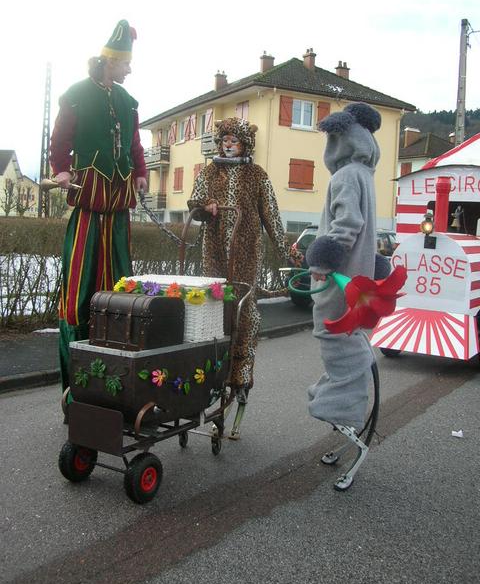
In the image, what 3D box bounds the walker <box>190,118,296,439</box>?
[{"bbox_3d":[-0.017,-0.066,4.462,0.680,2.180,0.520,3,5,9],"label":"walker"}]

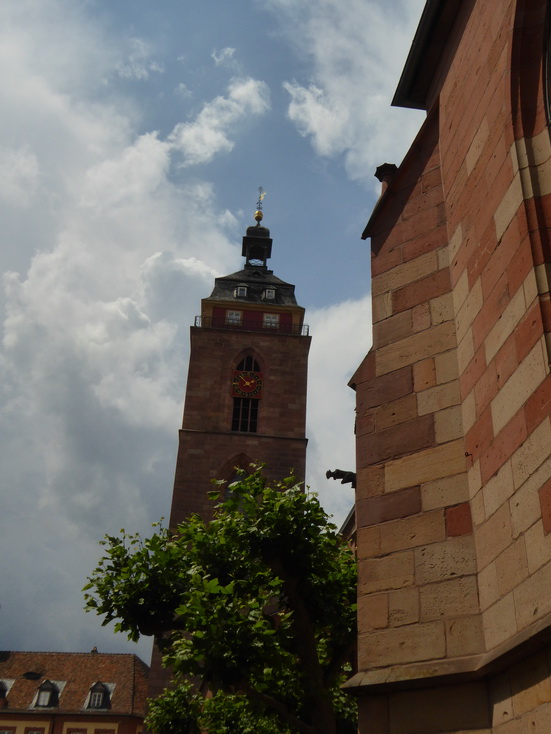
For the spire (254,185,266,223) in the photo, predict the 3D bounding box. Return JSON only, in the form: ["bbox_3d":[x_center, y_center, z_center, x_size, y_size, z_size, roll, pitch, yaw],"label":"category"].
[{"bbox_3d":[-1.456,-15.681,76.183,1.150,4.964,0.950,5,-32,-2],"label":"spire"}]

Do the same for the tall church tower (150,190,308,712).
[{"bbox_3d":[-2.687,7.068,62.126,9.700,56.400,9.700,5,-32,-2],"label":"tall church tower"}]

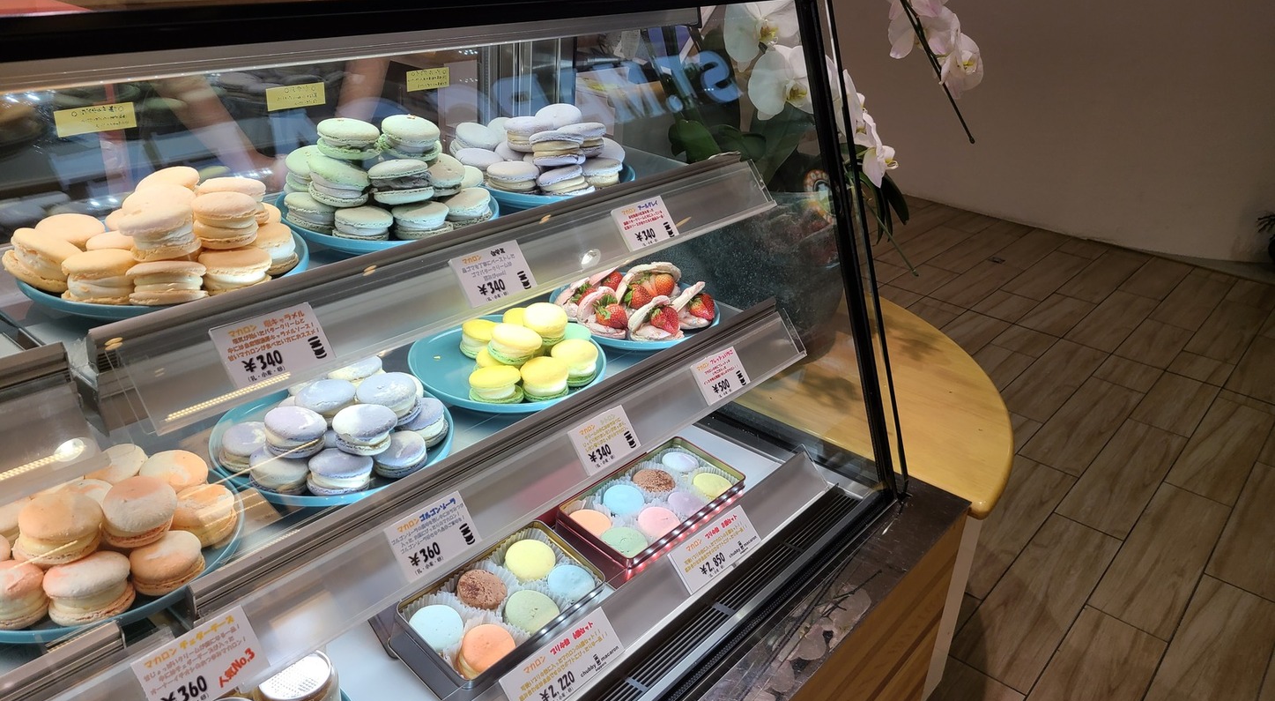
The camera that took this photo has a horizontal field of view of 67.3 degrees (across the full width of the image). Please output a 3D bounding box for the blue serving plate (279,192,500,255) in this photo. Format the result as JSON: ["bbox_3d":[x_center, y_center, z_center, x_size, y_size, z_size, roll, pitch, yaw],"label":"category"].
[{"bbox_3d":[-0.252,-0.140,0.981,0.224,0.022,0.224,4,26,-2],"label":"blue serving plate"}]

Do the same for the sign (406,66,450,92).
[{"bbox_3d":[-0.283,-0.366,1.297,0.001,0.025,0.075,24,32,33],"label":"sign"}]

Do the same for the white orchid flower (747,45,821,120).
[{"bbox_3d":[0.199,-0.348,1.247,0.110,0.100,0.050,-2,27,-13],"label":"white orchid flower"}]

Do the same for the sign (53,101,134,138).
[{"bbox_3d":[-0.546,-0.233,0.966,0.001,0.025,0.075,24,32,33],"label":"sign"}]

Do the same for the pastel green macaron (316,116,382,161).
[{"bbox_3d":[-0.284,-0.208,0.940,0.061,0.030,0.061,28,31,32],"label":"pastel green macaron"}]

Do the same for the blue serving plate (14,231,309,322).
[{"bbox_3d":[-0.400,-0.073,0.821,0.224,0.022,0.224,4,26,-2],"label":"blue serving plate"}]

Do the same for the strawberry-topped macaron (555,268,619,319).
[{"bbox_3d":[-0.064,-0.071,1.222,0.068,0.056,0.072,24,32,33],"label":"strawberry-topped macaron"}]

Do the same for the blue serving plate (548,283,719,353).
[{"bbox_3d":[-0.004,-0.049,1.253,0.224,0.022,0.224,4,26,-2],"label":"blue serving plate"}]

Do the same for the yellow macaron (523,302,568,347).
[{"bbox_3d":[-0.106,-0.030,1.107,0.052,0.029,0.052,4,36,-3],"label":"yellow macaron"}]

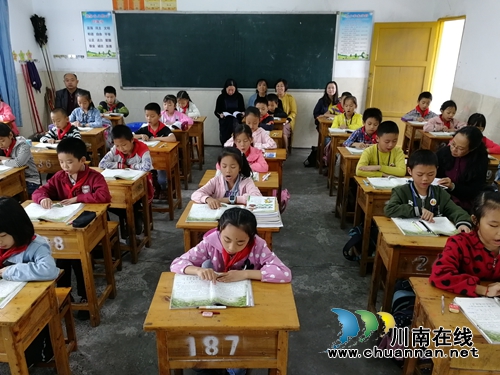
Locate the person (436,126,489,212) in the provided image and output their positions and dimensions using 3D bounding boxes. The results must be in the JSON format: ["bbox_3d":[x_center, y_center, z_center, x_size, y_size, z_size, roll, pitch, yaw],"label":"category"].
[{"bbox_3d":[1.658,0.082,3.174,0.515,1.205,0.700,19,28,39],"label":"person"}]

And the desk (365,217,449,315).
[{"bbox_3d":[1.054,0.597,2.370,0.600,0.736,0.370,1,21,2],"label":"desk"}]

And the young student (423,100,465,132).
[{"bbox_3d":[2.359,-0.529,4.859,0.474,1.112,0.567,3,22,7],"label":"young student"}]

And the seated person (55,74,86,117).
[{"bbox_3d":[-2.632,-1.001,5.841,0.560,1.330,0.780,0,21,0],"label":"seated person"}]

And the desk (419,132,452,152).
[{"bbox_3d":[2.357,-0.279,4.711,0.600,0.736,0.370,1,21,2],"label":"desk"}]

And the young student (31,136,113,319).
[{"bbox_3d":[-1.185,0.258,2.726,0.520,1.170,0.630,1,21,4],"label":"young student"}]

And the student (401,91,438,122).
[{"bbox_3d":[2.339,-0.782,5.503,0.470,1.120,0.580,1,21,2],"label":"student"}]

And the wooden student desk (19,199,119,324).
[{"bbox_3d":[-1.258,0.521,2.611,0.609,0.750,0.381,1,21,2],"label":"wooden student desk"}]

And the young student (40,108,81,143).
[{"bbox_3d":[-1.987,-0.333,4.365,0.457,1.086,0.589,1,21,3],"label":"young student"}]

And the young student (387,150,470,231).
[{"bbox_3d":[1.058,0.326,2.587,0.477,1.167,0.609,1,21,3],"label":"young student"}]

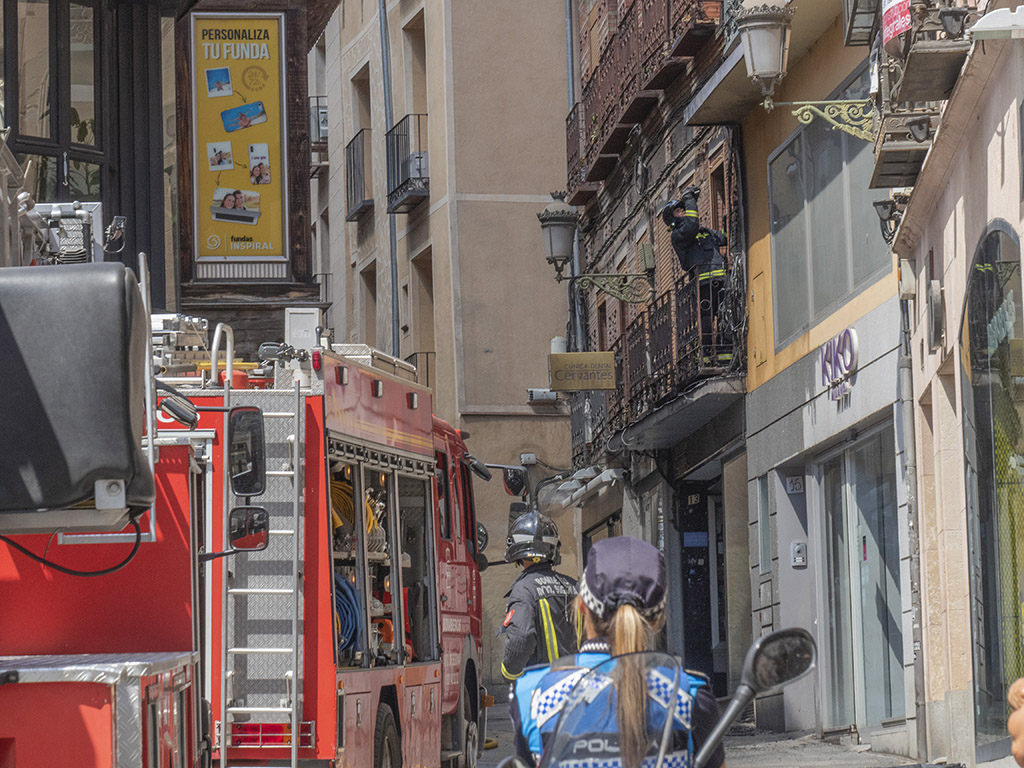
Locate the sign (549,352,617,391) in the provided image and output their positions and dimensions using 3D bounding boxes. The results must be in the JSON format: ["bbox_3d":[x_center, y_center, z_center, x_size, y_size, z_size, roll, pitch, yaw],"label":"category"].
[{"bbox_3d":[0.781,-0.133,45.900,0.720,0.400,0.130,-1,-6,-5],"label":"sign"}]

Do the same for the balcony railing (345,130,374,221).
[{"bbox_3d":[-2.204,-3.030,60.050,0.170,1.100,1.380,0,-7,-12],"label":"balcony railing"}]

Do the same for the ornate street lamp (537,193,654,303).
[{"bbox_3d":[0.933,-1.517,46.026,1.270,1.190,0.460,-1,-6,-5],"label":"ornate street lamp"}]

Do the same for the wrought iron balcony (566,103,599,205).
[{"bbox_3d":[0.907,-2.866,51.670,0.290,1.060,1.280,-1,-6,-5],"label":"wrought iron balcony"}]

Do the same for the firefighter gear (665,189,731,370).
[{"bbox_3d":[1.889,-1.057,41.500,0.500,1.750,0.570,-8,-9,44],"label":"firefighter gear"}]

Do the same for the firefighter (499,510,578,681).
[{"bbox_3d":[0.191,1.518,19.500,0.560,1.830,0.430,2,-7,-30],"label":"firefighter"}]

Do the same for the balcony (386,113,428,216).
[{"bbox_3d":[-1.378,-2.943,55.447,0.280,1.070,1.570,0,-6,-13],"label":"balcony"}]

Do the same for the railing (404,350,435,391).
[{"bbox_3d":[-1.269,0.211,55.016,0.280,1.070,1.570,0,-6,-13],"label":"railing"}]

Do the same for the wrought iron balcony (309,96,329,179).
[{"bbox_3d":[-3.062,-3.835,64.578,0.290,1.100,1.000,0,-7,-12],"label":"wrought iron balcony"}]

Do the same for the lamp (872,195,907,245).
[{"bbox_3d":[2.871,-1.247,31.500,0.270,0.370,0.250,-2,-6,2],"label":"lamp"}]

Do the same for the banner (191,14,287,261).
[{"bbox_3d":[-2.397,-2.173,36.500,0.830,2.160,0.070,0,-7,-10],"label":"banner"}]

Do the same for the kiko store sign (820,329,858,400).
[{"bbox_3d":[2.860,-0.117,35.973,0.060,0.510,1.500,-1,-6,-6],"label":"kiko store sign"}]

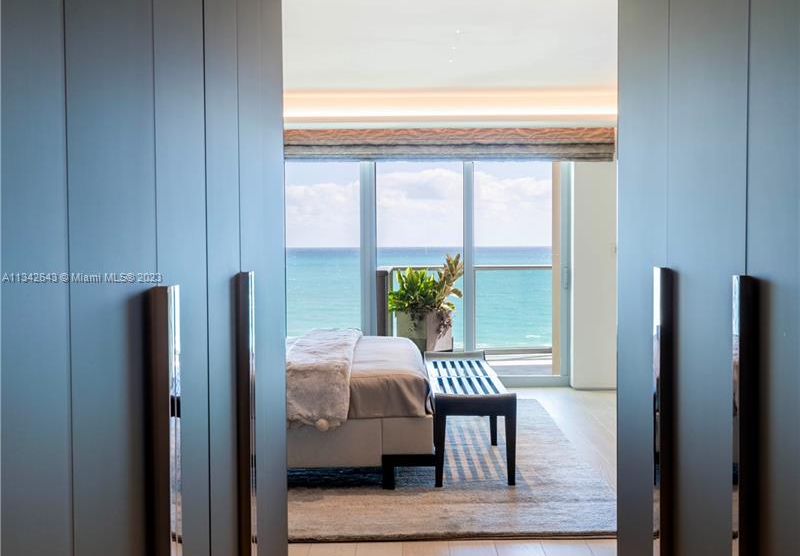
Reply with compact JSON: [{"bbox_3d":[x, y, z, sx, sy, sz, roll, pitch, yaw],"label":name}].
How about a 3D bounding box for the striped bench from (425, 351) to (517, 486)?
[{"bbox_3d":[0.416,0.847,6.060,0.440,0.500,2.000,0,2,0],"label":"striped bench"}]

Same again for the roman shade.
[{"bbox_3d":[0.267,-1.203,8.387,3.300,0.305,0.120,0,2,0],"label":"roman shade"}]

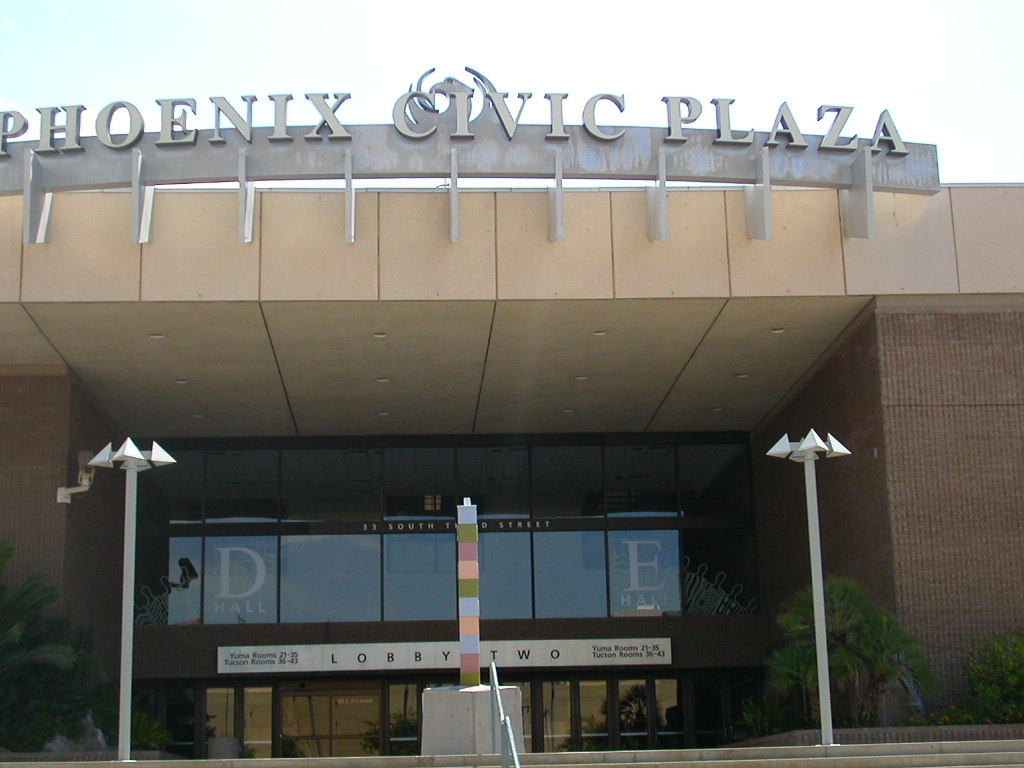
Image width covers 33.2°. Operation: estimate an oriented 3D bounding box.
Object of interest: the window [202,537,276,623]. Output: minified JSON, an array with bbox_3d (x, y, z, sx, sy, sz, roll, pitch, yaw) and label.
[{"bbox_3d":[-6.479,4.660,40.949,1.800,2.056,0.100,-1,-14,-4],"label":"window"}]

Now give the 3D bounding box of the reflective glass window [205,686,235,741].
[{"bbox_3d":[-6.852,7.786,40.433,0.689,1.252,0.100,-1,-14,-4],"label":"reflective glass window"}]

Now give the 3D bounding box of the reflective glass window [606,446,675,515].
[{"bbox_3d":[3.179,2.391,42.366,1.776,1.805,0.100,-1,-14,-4],"label":"reflective glass window"}]

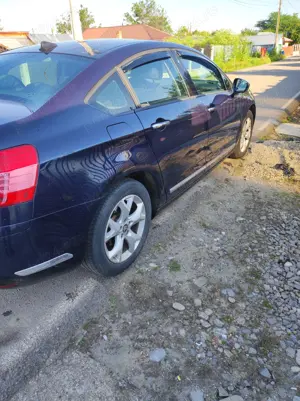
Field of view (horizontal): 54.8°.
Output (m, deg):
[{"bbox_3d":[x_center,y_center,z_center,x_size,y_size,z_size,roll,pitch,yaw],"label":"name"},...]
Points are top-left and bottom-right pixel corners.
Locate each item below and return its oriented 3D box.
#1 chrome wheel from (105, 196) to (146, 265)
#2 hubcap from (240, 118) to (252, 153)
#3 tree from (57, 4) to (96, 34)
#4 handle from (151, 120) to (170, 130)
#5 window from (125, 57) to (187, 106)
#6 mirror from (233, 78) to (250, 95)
[{"bbox_3d":[-0.179,0.181,1.941,0.090,0.460,0.460,15,31,29],"label":"chrome wheel"},{"bbox_3d":[1.323,-0.917,4.053,0.120,0.460,0.460,15,31,29],"label":"hubcap"},{"bbox_3d":[-8.008,-18.310,32.370,4.700,6.300,4.600,-6,27,-10],"label":"tree"},{"bbox_3d":[0.075,-0.509,1.934,0.050,0.050,0.220,15,31,29],"label":"handle"},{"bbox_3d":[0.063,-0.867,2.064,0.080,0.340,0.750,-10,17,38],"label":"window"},{"bbox_3d":[0.982,-1.225,3.103,0.190,0.155,0.120,15,31,29],"label":"mirror"}]

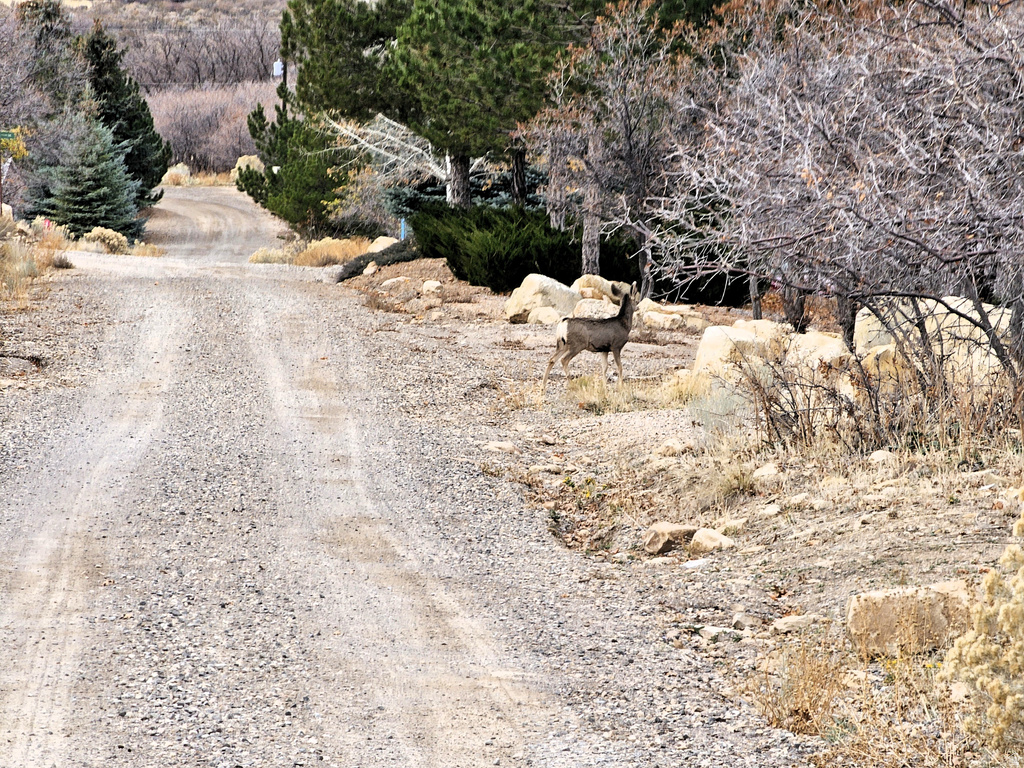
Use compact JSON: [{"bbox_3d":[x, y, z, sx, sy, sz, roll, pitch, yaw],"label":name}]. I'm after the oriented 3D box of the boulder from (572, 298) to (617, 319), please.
[{"bbox_3d":[1.074,-0.940,87.000,0.601,0.300,0.450,0,1,0],"label":"boulder"}]

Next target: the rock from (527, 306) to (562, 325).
[{"bbox_3d":[0.509,-1.072,106.500,0.564,0.282,0.451,0,1,0],"label":"rock"}]

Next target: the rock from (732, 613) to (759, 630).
[{"bbox_3d":[1.012,1.030,29.500,0.113,0.078,0.096,0,1,0],"label":"rock"}]

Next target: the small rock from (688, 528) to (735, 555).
[{"bbox_3d":[1.079,0.852,36.800,0.249,0.141,0.199,0,1,0],"label":"small rock"}]

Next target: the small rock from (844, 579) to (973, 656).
[{"bbox_3d":[2.004,1.182,34.300,0.635,0.366,0.420,0,1,0],"label":"small rock"}]

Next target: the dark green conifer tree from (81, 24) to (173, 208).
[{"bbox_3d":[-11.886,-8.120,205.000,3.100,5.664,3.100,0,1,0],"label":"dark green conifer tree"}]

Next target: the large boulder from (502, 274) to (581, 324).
[{"bbox_3d":[0.484,-1.341,108.000,1.206,0.794,0.965,0,1,0],"label":"large boulder"}]

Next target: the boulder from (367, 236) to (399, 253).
[{"bbox_3d":[-2.587,-2.799,137.000,0.685,0.337,0.480,0,1,0],"label":"boulder"}]

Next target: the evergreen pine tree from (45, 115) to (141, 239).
[{"bbox_3d":[-9.730,-4.795,158.000,2.253,2.953,2.200,0,1,0],"label":"evergreen pine tree"}]

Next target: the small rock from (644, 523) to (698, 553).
[{"bbox_3d":[0.863,0.836,36.800,0.292,0.173,0.248,0,1,0],"label":"small rock"}]

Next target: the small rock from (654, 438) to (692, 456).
[{"bbox_3d":[1.211,0.476,51.000,0.285,0.135,0.228,0,1,0],"label":"small rock"}]

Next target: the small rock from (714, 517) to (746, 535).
[{"bbox_3d":[1.220,0.796,38.000,0.179,0.112,0.143,0,1,0],"label":"small rock"}]

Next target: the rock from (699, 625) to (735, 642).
[{"bbox_3d":[0.866,1.056,28.800,0.152,0.076,0.114,0,1,0],"label":"rock"}]

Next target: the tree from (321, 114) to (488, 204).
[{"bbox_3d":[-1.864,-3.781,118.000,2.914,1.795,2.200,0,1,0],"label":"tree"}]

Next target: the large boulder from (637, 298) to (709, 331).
[{"bbox_3d":[2.029,-0.872,86.000,0.910,0.407,0.600,0,1,0],"label":"large boulder"}]

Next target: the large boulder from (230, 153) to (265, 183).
[{"bbox_3d":[-8.924,-7.285,230.000,1.183,0.940,1.100,0,1,0],"label":"large boulder"}]

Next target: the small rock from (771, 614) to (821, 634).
[{"bbox_3d":[1.479,1.255,35.500,0.261,0.097,0.200,0,1,0],"label":"small rock"}]

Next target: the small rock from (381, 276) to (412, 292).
[{"bbox_3d":[-1.816,-1.573,107.000,0.503,0.231,0.380,0,1,0],"label":"small rock"}]

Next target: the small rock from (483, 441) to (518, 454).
[{"bbox_3d":[-0.095,0.523,56.000,0.296,0.110,0.230,0,1,0],"label":"small rock"}]

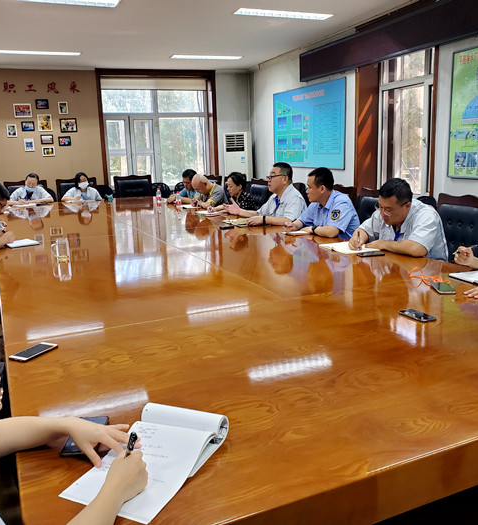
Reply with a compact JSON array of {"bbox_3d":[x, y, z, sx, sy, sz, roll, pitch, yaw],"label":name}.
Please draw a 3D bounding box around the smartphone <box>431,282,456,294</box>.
[{"bbox_3d":[0.994,0.128,2.560,0.076,0.008,0.160,-1,13,6],"label":"smartphone"}]

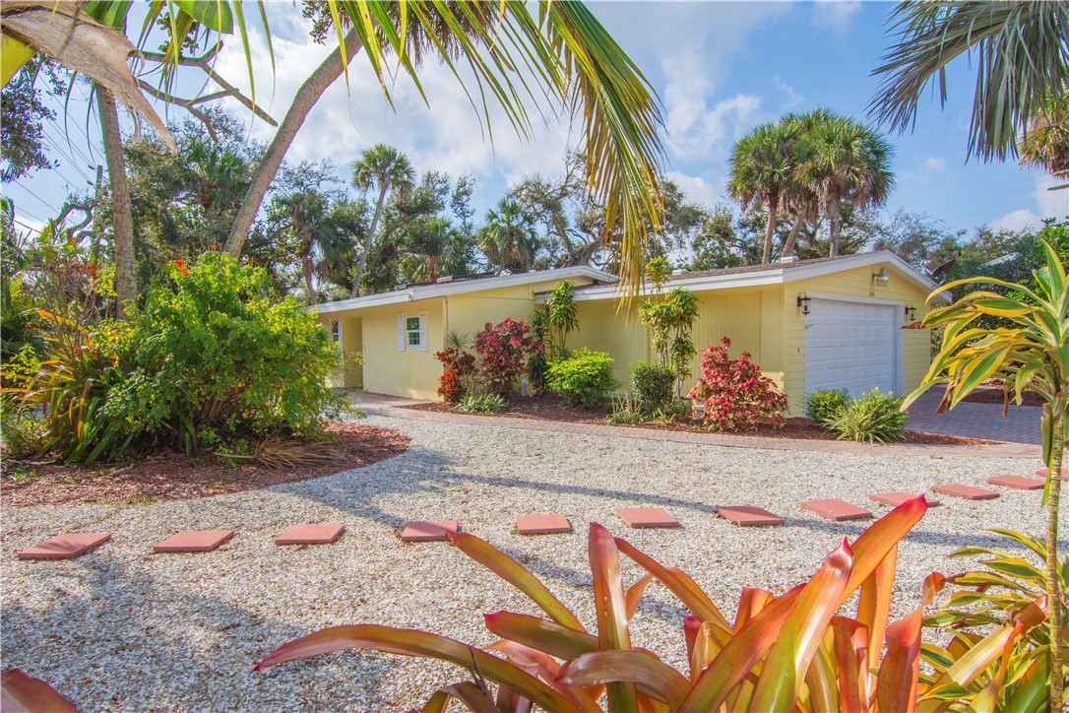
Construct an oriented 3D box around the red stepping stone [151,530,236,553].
[{"bbox_3d":[-2.678,1.462,4.458,0.406,0.042,0.406,-1,1,-5],"label":"red stepping stone"}]

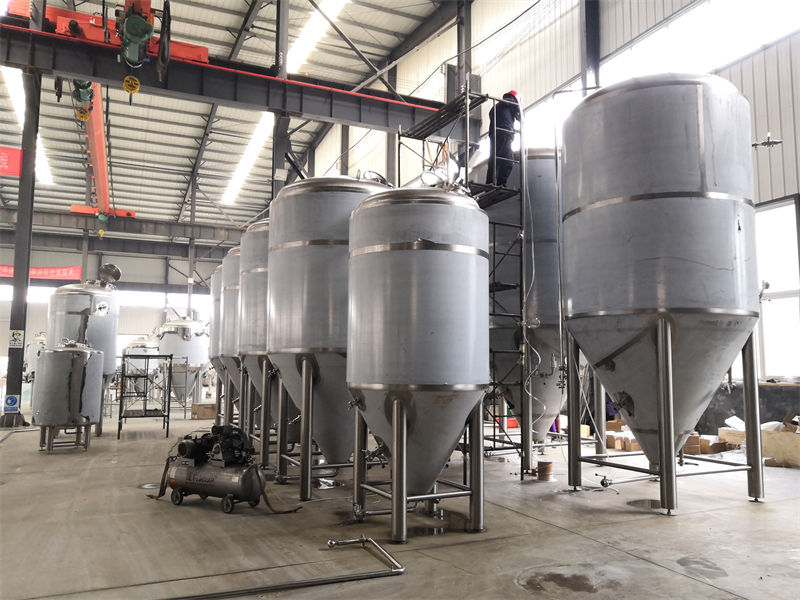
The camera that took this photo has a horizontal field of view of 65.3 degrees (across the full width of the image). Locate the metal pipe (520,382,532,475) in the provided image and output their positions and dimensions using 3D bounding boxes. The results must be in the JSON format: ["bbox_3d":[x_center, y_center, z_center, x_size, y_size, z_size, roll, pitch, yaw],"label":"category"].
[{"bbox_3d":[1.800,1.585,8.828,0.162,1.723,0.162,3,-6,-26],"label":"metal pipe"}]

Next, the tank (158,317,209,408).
[{"bbox_3d":[-7.117,2.149,20.534,1.560,3.071,1.560,2,-6,-19],"label":"tank"}]

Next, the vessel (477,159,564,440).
[{"bbox_3d":[2.116,0.108,9.891,2.166,4.873,2.166,3,-6,-26],"label":"vessel"}]

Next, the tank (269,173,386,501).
[{"bbox_3d":[-0.816,0.392,8.610,1.992,4.266,1.992,0,-6,0],"label":"tank"}]

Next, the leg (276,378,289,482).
[{"bbox_3d":[-1.619,1.777,8.768,0.129,1.527,0.129,4,-7,-28],"label":"leg"}]

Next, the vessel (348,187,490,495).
[{"bbox_3d":[0.193,0.546,6.673,1.511,3.586,1.511,0,-6,0],"label":"vessel"}]

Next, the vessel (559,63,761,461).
[{"bbox_3d":[3.122,-0.143,7.641,2.166,4.951,2.166,3,-6,-26],"label":"vessel"}]

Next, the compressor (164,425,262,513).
[{"bbox_3d":[-2.151,1.928,7.295,1.278,0.921,0.432,-3,-7,30],"label":"compressor"}]

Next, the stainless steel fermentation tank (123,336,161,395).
[{"bbox_3d":[-8.327,2.339,20.074,1.094,2.255,1.094,3,-6,-26],"label":"stainless steel fermentation tank"}]

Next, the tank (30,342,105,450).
[{"bbox_3d":[-5.740,1.635,10.796,1.014,1.900,1.014,3,-6,-26],"label":"tank"}]

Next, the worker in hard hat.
[{"bbox_3d":[1.548,-2.420,9.567,0.460,1.660,0.500,6,-8,-43],"label":"worker in hard hat"}]

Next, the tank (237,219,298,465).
[{"bbox_3d":[-1.697,0.570,9.824,1.673,3.888,1.673,3,-6,-26],"label":"tank"}]

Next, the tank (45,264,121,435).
[{"bbox_3d":[-6.603,1.069,13.026,1.309,3.445,1.309,3,-6,-26],"label":"tank"}]

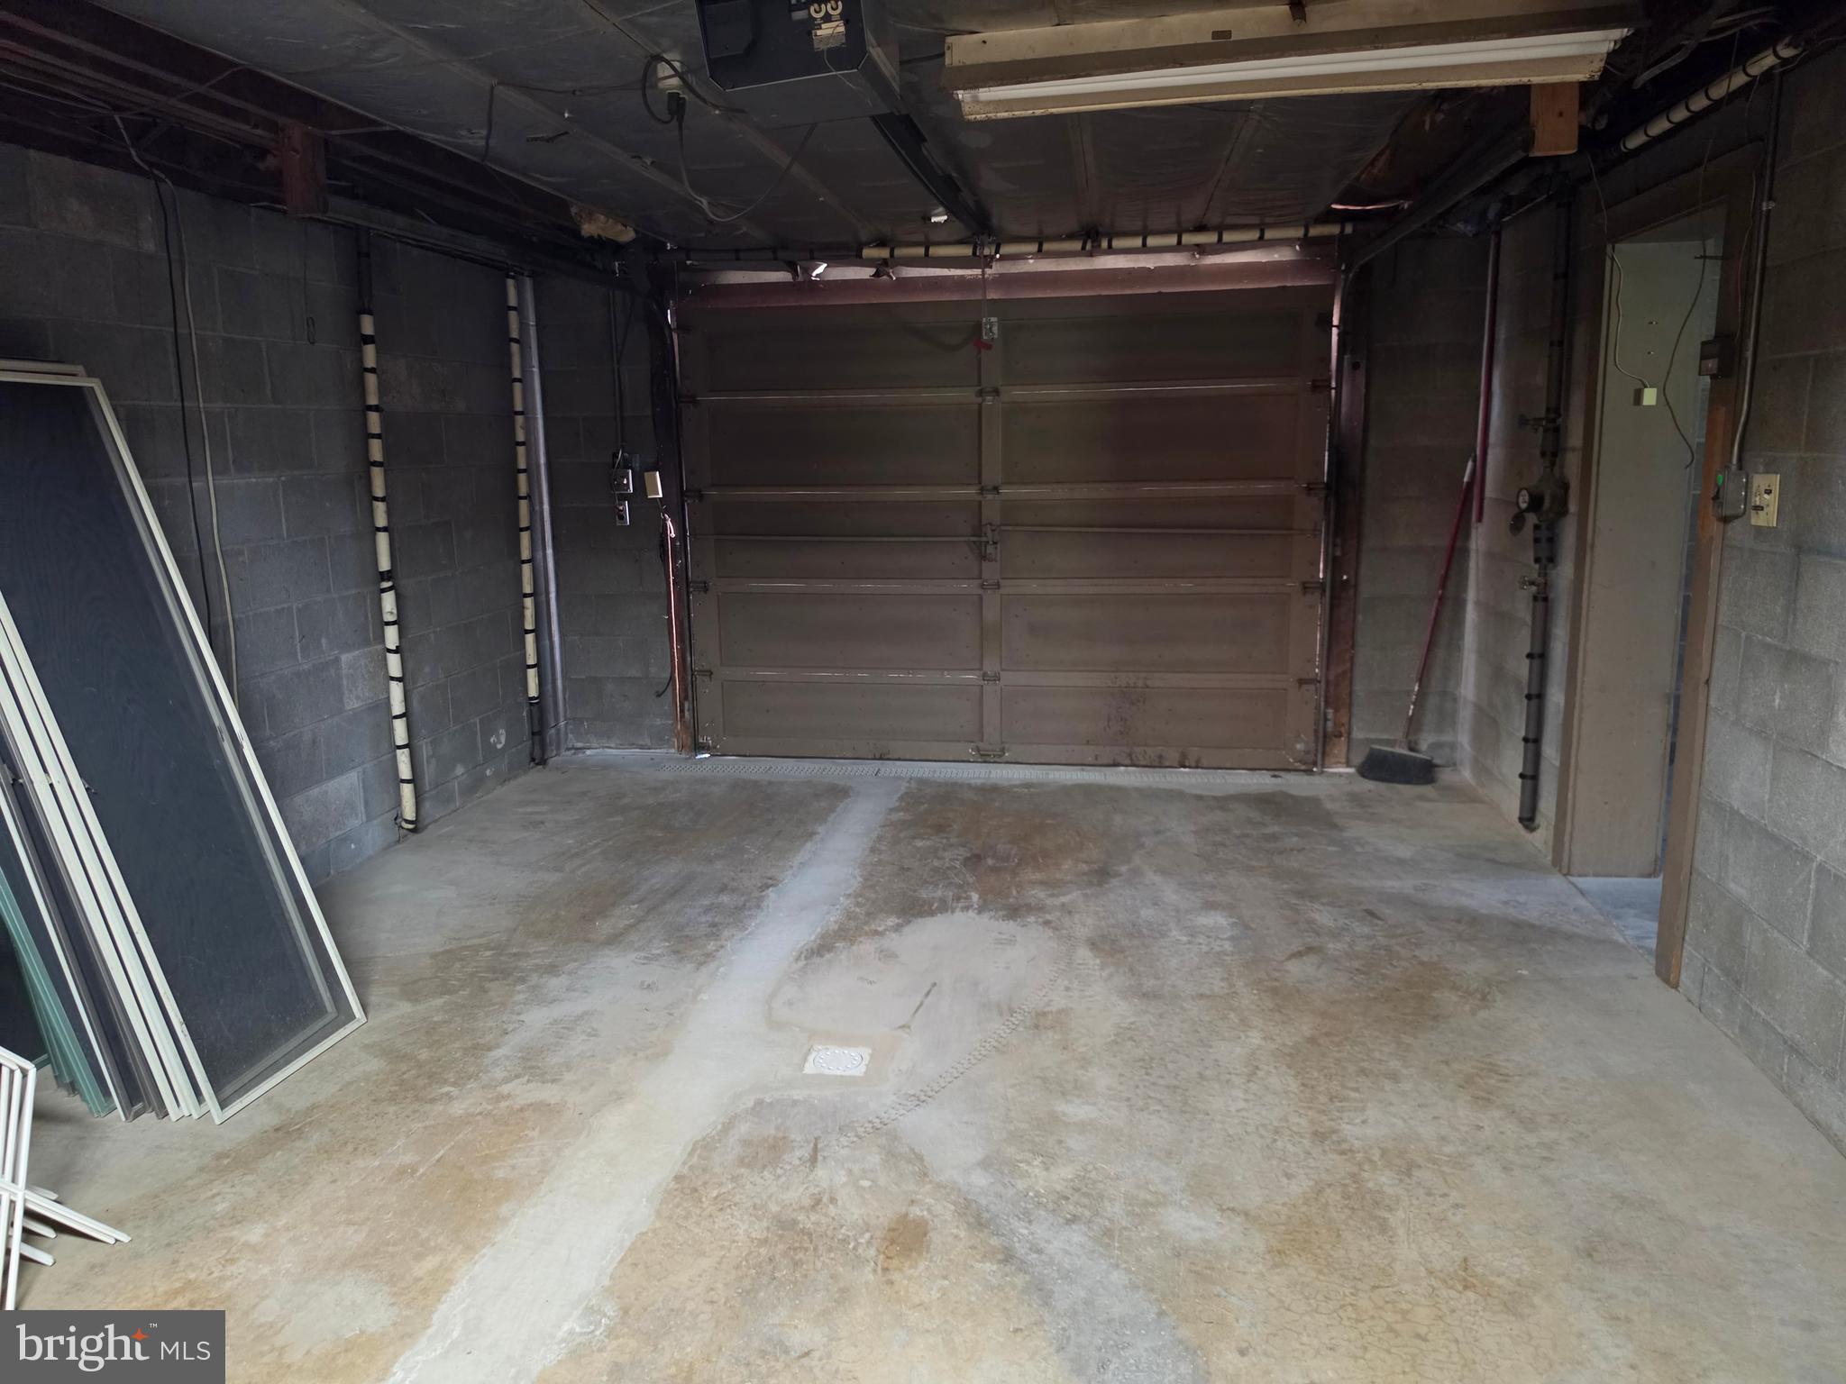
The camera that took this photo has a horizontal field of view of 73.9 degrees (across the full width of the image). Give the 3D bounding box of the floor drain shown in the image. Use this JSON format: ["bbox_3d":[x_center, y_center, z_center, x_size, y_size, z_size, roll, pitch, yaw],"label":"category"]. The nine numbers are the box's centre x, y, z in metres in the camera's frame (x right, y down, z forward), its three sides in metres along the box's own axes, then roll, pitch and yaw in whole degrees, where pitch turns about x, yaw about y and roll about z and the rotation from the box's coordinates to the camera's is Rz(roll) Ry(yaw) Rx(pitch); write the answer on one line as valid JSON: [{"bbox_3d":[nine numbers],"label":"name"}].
[{"bbox_3d":[-0.195,0.854,2.844,0.138,0.012,0.134,0,12,6],"label":"floor drain"}]

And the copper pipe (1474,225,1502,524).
[{"bbox_3d":[2.236,-1.242,4.856,0.042,1.147,0.042,0,11,10],"label":"copper pipe"}]

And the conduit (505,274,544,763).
[{"bbox_3d":[-1.737,-0.729,5.354,0.050,2.119,0.050,1,8,10],"label":"conduit"}]

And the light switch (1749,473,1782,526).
[{"bbox_3d":[1.870,-0.427,2.727,0.014,0.115,0.115,1,12,10],"label":"light switch"}]

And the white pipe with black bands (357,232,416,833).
[{"bbox_3d":[-1.908,-0.530,4.366,0.050,2.123,0.050,1,9,10],"label":"white pipe with black bands"}]

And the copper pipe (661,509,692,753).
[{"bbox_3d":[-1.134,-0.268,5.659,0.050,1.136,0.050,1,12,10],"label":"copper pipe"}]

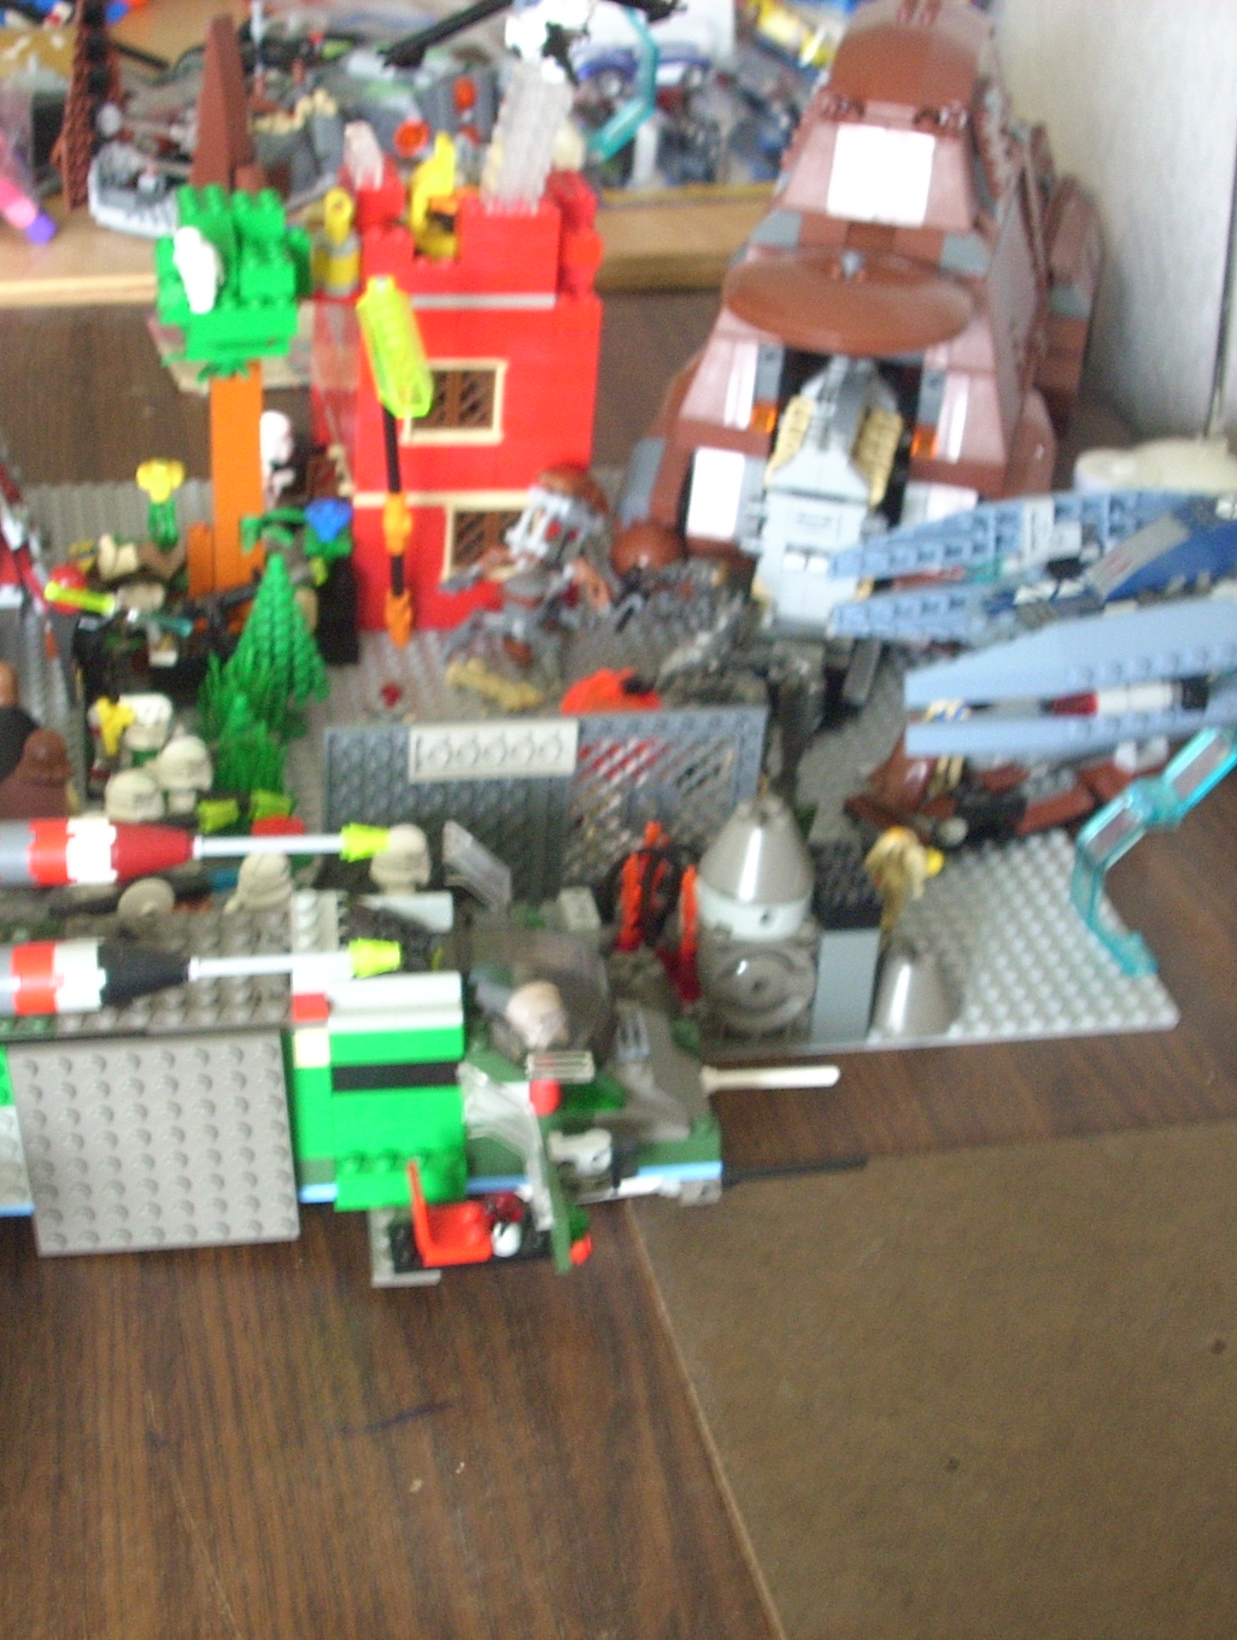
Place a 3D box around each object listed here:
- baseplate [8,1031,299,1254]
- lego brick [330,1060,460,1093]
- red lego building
[{"bbox_3d":[-0.111,0.079,0.700,0.064,0.064,0.005,-3,36,-4],"label":"baseplate"},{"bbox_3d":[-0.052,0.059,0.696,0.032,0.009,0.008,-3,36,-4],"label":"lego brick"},{"bbox_3d":[-0.058,-0.147,1.002,0.089,0.157,0.048,-3,32,-12],"label":"red lego building"}]

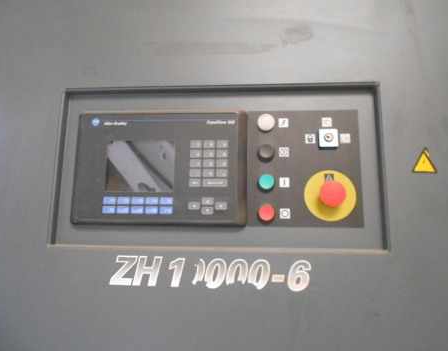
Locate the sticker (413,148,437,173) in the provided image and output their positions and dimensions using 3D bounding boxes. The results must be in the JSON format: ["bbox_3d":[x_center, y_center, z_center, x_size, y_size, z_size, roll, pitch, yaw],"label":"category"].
[{"bbox_3d":[0.307,-0.024,0.538,0.037,0.039,0.002,0,-10,4],"label":"sticker"}]

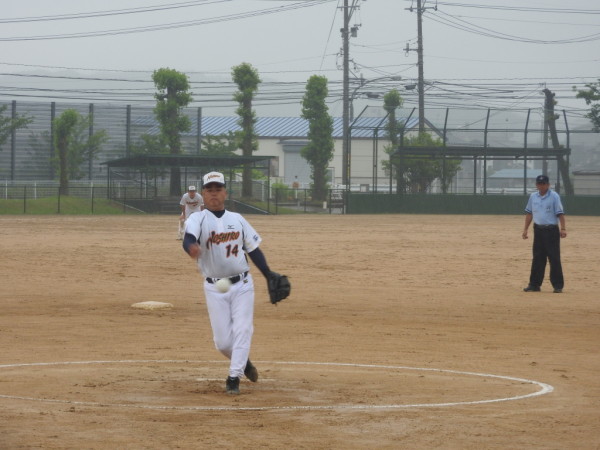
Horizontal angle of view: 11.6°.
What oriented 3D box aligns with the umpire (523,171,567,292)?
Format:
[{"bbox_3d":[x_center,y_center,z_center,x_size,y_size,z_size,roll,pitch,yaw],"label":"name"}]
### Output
[{"bbox_3d":[3.444,0.120,41.500,0.580,1.660,0.380,1,1,16],"label":"umpire"}]

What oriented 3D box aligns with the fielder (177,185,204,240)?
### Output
[{"bbox_3d":[-2.468,-0.285,67.200,0.680,1.290,0.720,1,1,-2],"label":"fielder"}]

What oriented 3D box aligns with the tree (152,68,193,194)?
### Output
[{"bbox_3d":[-6.404,-4.696,148.000,2.000,6.550,2.000,1,1,0],"label":"tree"}]

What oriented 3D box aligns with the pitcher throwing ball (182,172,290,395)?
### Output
[{"bbox_3d":[-0.476,0.431,22.100,0.800,1.660,0.920,1,1,3],"label":"pitcher throwing ball"}]

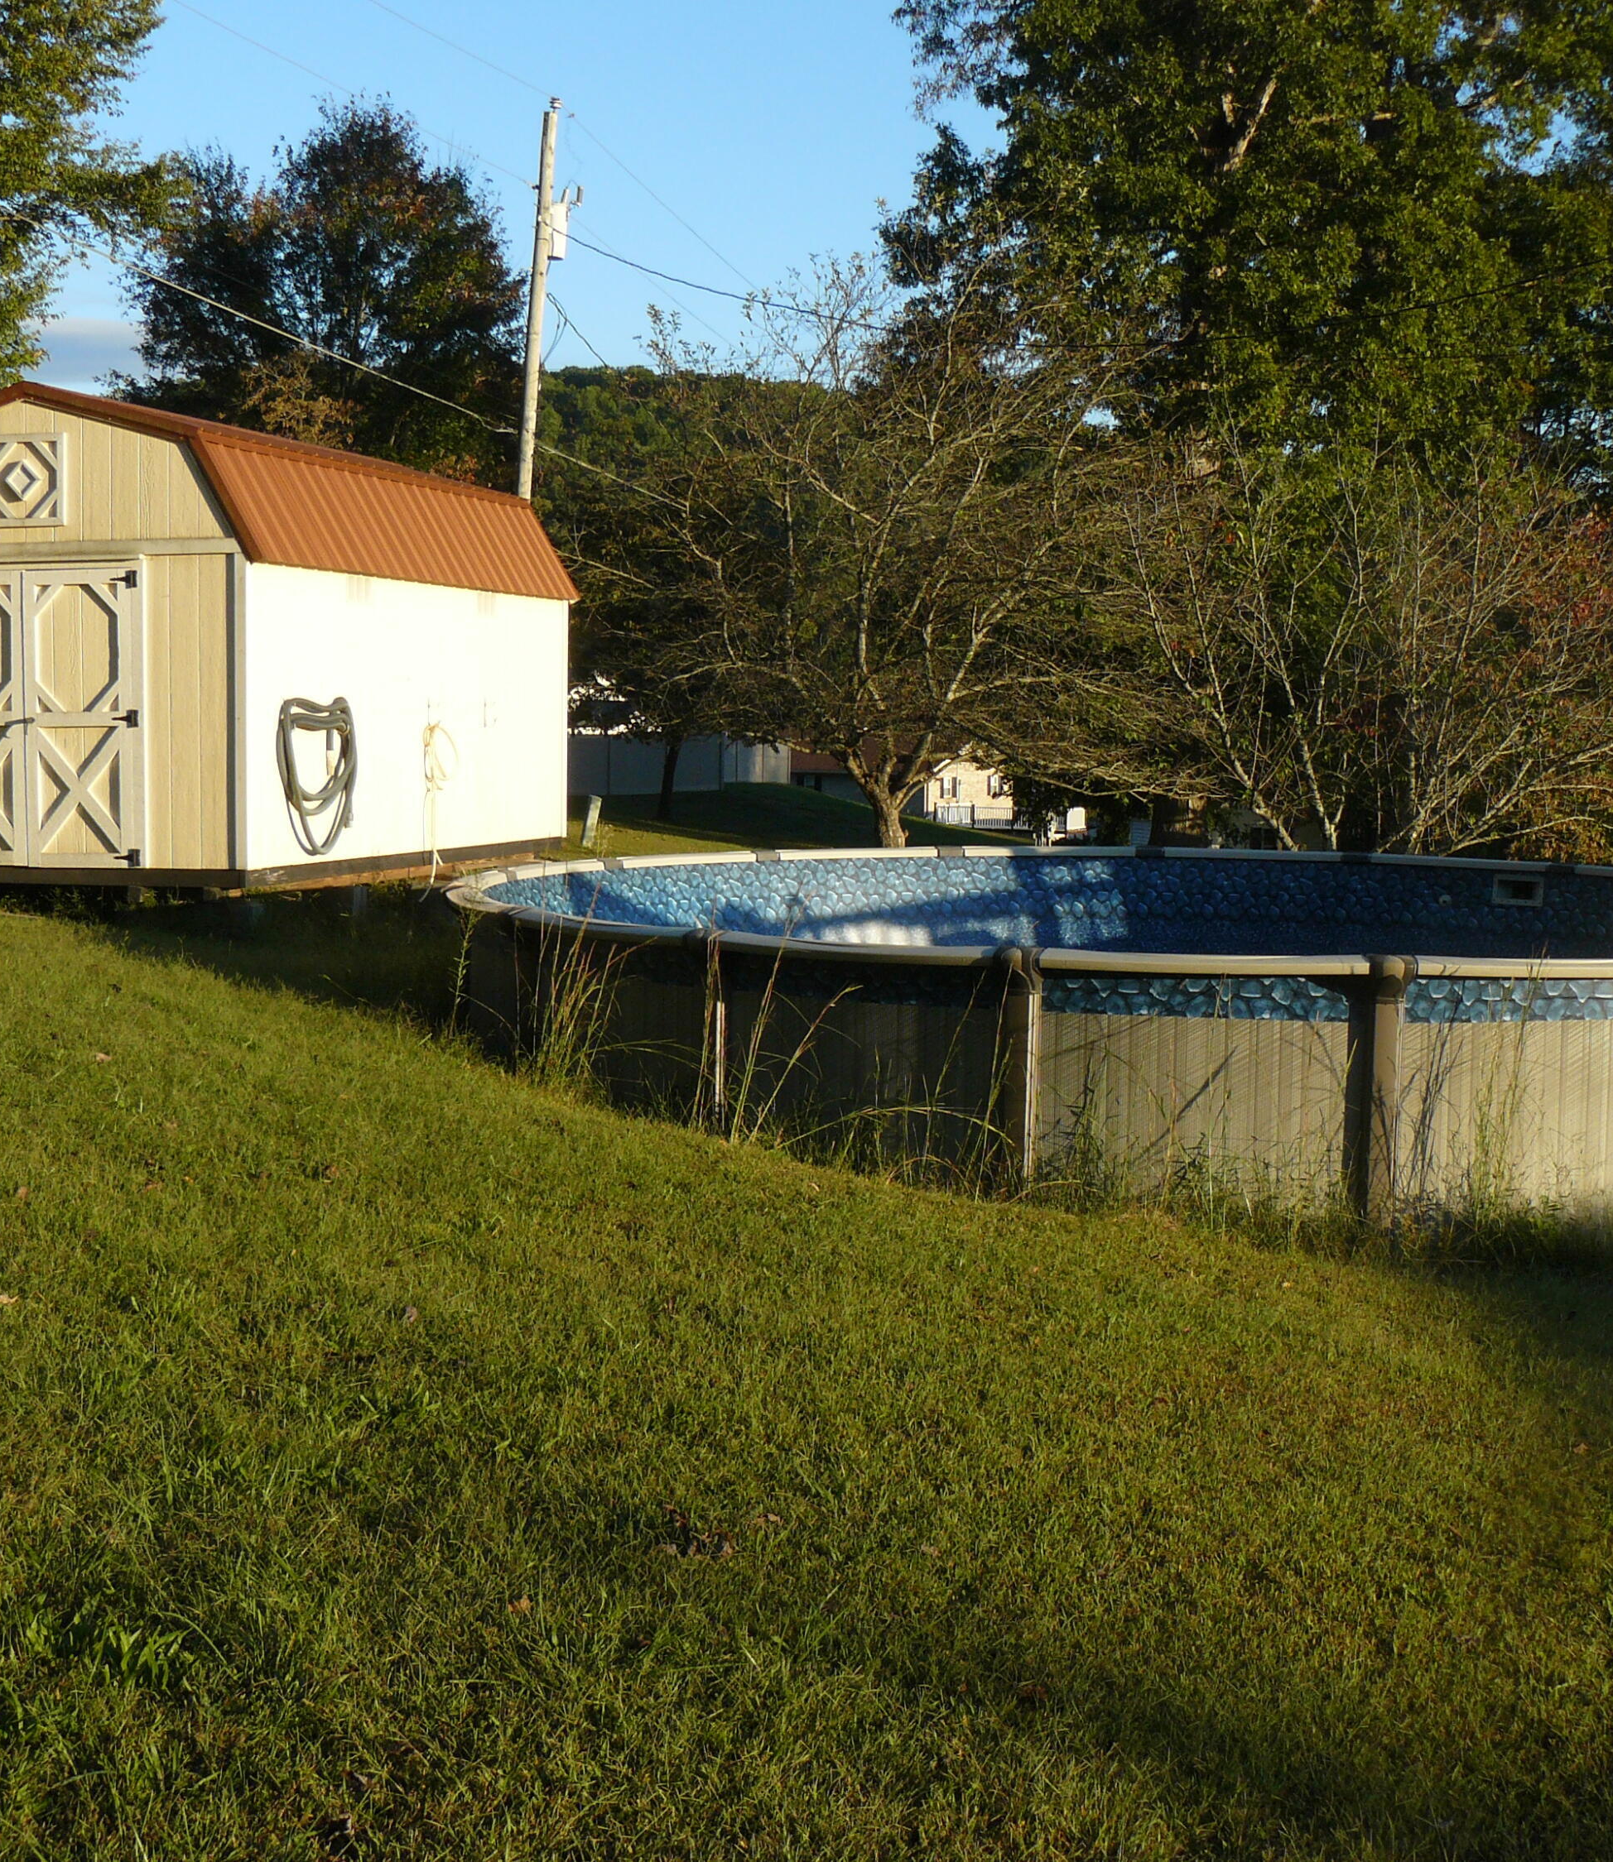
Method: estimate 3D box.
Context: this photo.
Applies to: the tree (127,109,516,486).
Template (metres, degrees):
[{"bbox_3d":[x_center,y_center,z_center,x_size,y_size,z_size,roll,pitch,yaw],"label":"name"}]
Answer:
[{"bbox_3d":[-7.844,-8.011,42.445,6.600,10.990,6.400,0,5,0],"label":"tree"}]

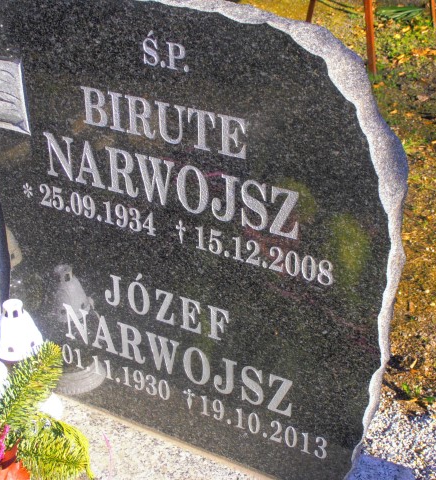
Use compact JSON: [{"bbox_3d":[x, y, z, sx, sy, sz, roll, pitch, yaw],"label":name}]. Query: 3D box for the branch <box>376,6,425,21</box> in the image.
[{"bbox_3d":[0.831,-1.032,4.800,0.220,0.045,0.130,-1,25,0],"label":"branch"}]

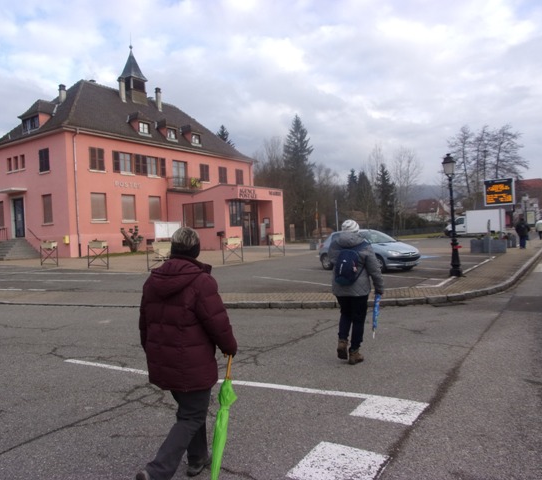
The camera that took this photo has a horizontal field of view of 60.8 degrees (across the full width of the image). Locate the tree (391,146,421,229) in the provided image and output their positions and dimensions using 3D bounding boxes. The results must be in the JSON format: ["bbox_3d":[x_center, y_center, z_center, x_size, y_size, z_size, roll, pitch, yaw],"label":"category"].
[{"bbox_3d":[21.855,-8.040,75.854,4.900,14.400,4.900,-2,1,0],"label":"tree"}]

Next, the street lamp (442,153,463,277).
[{"bbox_3d":[5.241,-0.707,13.364,0.420,3.550,0.420,-1,1,36],"label":"street lamp"}]

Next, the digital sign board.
[{"bbox_3d":[11.792,-2.472,23.800,1.580,1.300,0.220,-1,1,36],"label":"digital sign board"}]

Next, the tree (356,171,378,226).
[{"bbox_3d":[16.327,-6.321,79.886,3.800,11.200,3.800,-2,1,0],"label":"tree"}]

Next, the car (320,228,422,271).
[{"bbox_3d":[3.540,0.359,16.889,1.680,1.440,3.850,-3,1,-37],"label":"car"}]

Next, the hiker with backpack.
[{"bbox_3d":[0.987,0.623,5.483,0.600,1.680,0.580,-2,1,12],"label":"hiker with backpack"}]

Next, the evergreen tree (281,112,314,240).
[{"bbox_3d":[3.254,-8.282,61.831,4.600,16.600,4.600,-2,1,0],"label":"evergreen tree"}]

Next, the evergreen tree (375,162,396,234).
[{"bbox_3d":[18.202,-6.467,73.882,3.400,11.600,3.400,-2,1,0],"label":"evergreen tree"}]

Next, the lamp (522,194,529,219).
[{"bbox_3d":[19.797,-1.724,35.964,0.420,3.550,0.420,-1,1,36],"label":"lamp"}]

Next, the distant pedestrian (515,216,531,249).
[{"bbox_3d":[13.735,-0.380,25.182,0.700,1.740,0.500,-1,1,33],"label":"distant pedestrian"}]

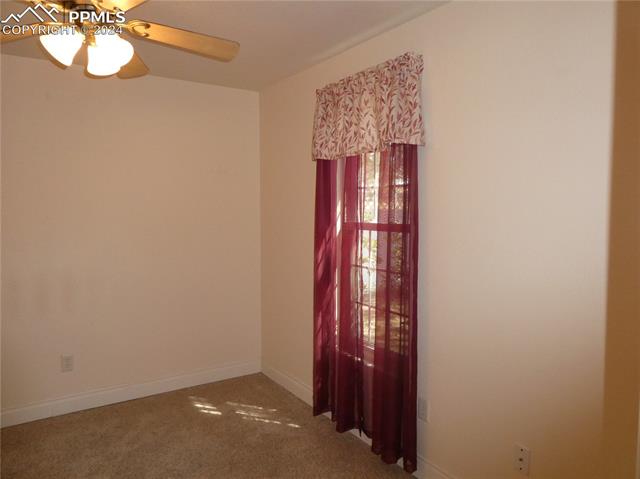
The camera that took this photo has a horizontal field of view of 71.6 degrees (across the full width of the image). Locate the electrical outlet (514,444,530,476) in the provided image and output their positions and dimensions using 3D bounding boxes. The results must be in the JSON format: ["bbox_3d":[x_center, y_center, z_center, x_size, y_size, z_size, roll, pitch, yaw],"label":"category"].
[{"bbox_3d":[0.852,0.928,1.874,0.012,0.116,0.073,-3,5,-33],"label":"electrical outlet"}]

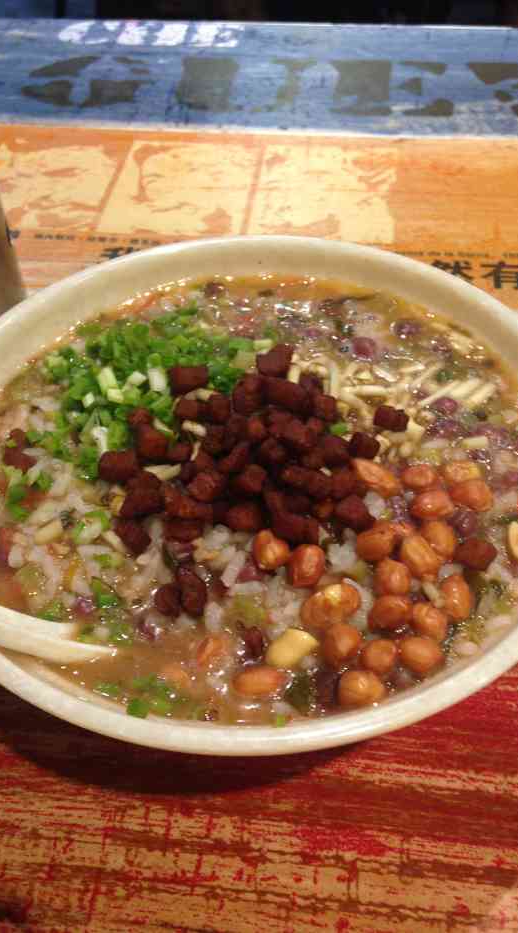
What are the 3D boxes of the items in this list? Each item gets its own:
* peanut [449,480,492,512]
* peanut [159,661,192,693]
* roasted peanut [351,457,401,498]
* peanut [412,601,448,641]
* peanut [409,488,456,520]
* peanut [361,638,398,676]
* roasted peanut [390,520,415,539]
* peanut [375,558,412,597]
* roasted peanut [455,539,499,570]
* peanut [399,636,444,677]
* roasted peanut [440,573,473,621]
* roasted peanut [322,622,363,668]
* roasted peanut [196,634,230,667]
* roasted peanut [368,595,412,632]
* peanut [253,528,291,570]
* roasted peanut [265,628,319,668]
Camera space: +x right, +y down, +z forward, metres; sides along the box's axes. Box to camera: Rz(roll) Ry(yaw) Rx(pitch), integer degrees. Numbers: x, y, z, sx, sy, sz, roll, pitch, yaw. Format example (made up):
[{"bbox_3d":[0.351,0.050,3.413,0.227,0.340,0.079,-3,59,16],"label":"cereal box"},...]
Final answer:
[{"bbox_3d":[0.063,0.009,0.262,0.013,0.009,0.009,23,52,21],"label":"peanut"},{"bbox_3d":[-0.021,0.054,0.229,0.011,0.008,0.009,22,52,21],"label":"peanut"},{"bbox_3d":[0.035,0.003,0.265,0.016,0.009,0.010,34,56,28],"label":"roasted peanut"},{"bbox_3d":[0.045,0.041,0.233,0.009,0.009,0.012,-31,53,-24],"label":"peanut"},{"bbox_3d":[0.050,0.011,0.258,0.013,0.008,0.009,5,48,6],"label":"peanut"},{"bbox_3d":[0.031,0.049,0.227,0.009,0.009,0.010,22,52,21],"label":"peanut"},{"bbox_3d":[0.041,0.019,0.256,0.011,0.009,0.009,18,50,18],"label":"roasted peanut"},{"bbox_3d":[0.037,0.030,0.245,0.009,0.009,0.012,-20,50,-16],"label":"peanut"},{"bbox_3d":[0.061,0.025,0.249,0.012,0.009,0.009,7,48,8],"label":"roasted peanut"},{"bbox_3d":[0.042,0.048,0.228,0.012,0.009,0.009,22,52,21],"label":"peanut"},{"bbox_3d":[0.053,0.035,0.240,0.008,0.008,0.014,-7,47,-5],"label":"roasted peanut"},{"bbox_3d":[0.021,0.046,0.228,0.010,0.008,0.013,14,49,13],"label":"roasted peanut"},{"bbox_3d":[-0.012,0.049,0.234,0.009,0.008,0.011,21,51,19],"label":"roasted peanut"},{"bbox_3d":[0.035,0.039,0.234,0.012,0.009,0.009,-17,49,-14],"label":"roasted peanut"},{"bbox_3d":[0.004,0.023,0.252,0.010,0.009,0.014,-28,52,-22],"label":"peanut"},{"bbox_3d":[0.009,0.047,0.231,0.015,0.007,0.009,-35,55,-27],"label":"roasted peanut"}]

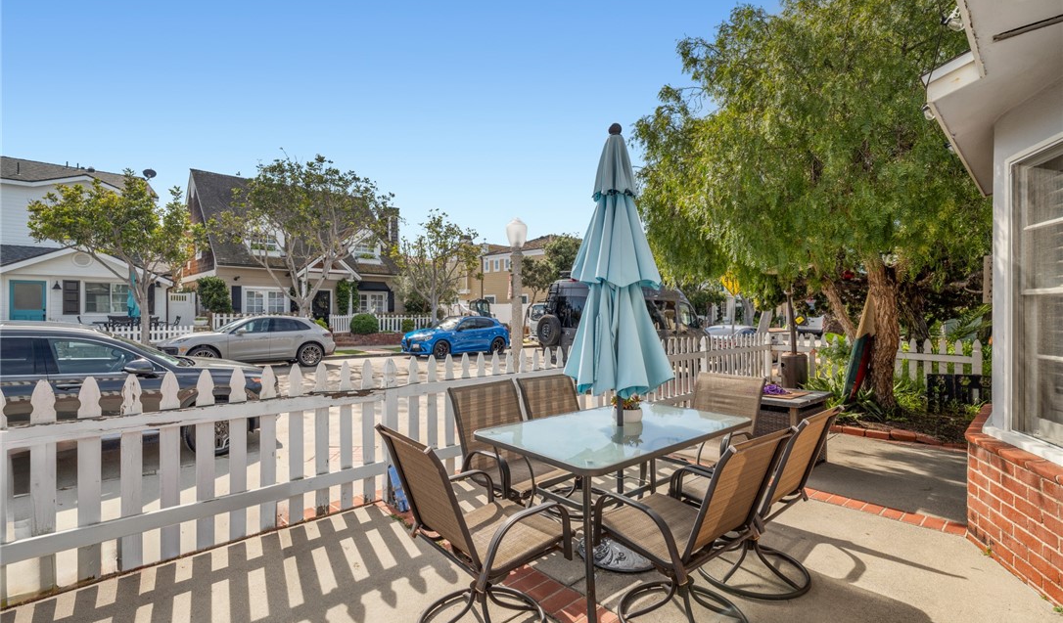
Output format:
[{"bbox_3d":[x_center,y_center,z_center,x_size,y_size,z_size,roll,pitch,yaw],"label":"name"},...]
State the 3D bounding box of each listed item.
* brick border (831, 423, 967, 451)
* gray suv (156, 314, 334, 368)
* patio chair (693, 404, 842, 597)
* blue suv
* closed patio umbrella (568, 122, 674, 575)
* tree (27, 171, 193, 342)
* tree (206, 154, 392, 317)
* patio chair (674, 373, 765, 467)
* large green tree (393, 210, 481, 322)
[{"bbox_3d":[3.920,1.368,5.140,1.280,0.085,0.130,0,0,41],"label":"brick border"},{"bbox_3d":[-8.560,0.930,14.630,4.690,1.620,1.970,0,0,-43],"label":"gray suv"},{"bbox_3d":[1.214,0.950,2.523,0.600,0.920,0.690,0,0,-41],"label":"patio chair"},{"bbox_3d":[-3.040,1.000,20.100,4.690,1.670,1.970,0,0,-43],"label":"blue suv"},{"bbox_3d":[0.546,0.135,2.923,0.640,2.560,0.660,0,-2,0],"label":"closed patio umbrella"},{"bbox_3d":[-12.100,-1.250,13.800,3.800,5.800,3.800,0,0,-43],"label":"tree"},{"bbox_3d":[-8.963,-2.114,18.352,7.300,7.750,7.000,2,-2,-45],"label":"tree"},{"bbox_3d":[1.387,0.971,3.642,0.700,0.930,0.620,1,-2,-41],"label":"patio chair"},{"bbox_3d":[-4.537,-1.461,22.730,4.200,6.600,4.200,0,-2,0],"label":"large green tree"}]

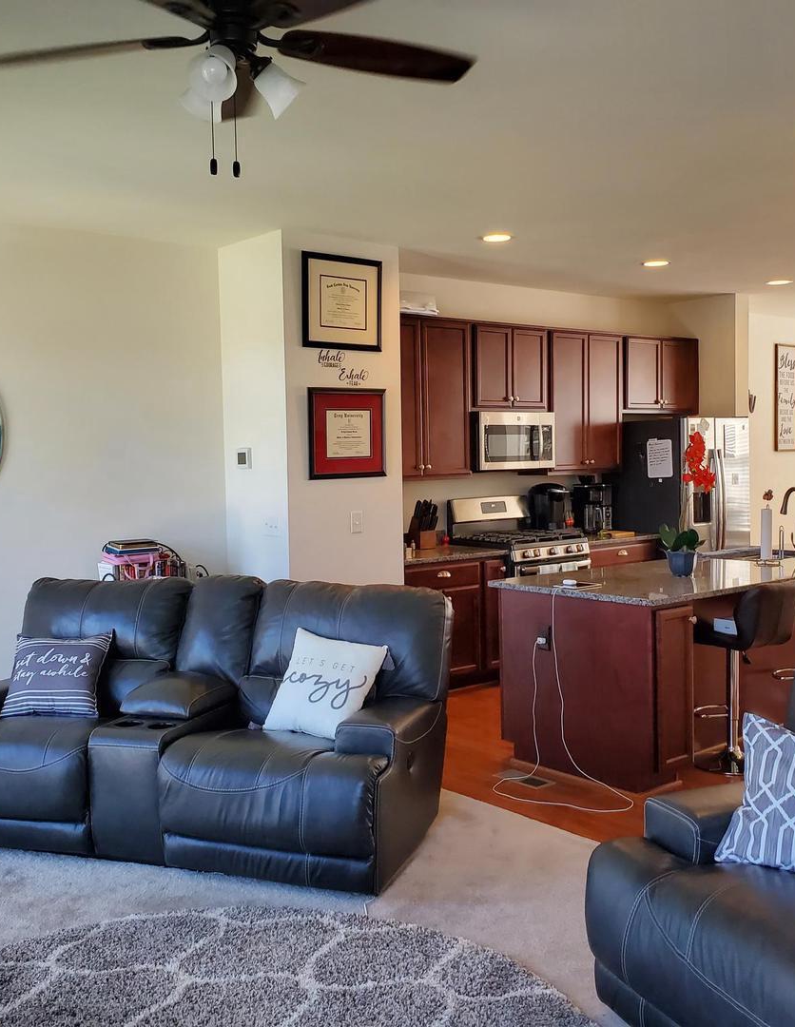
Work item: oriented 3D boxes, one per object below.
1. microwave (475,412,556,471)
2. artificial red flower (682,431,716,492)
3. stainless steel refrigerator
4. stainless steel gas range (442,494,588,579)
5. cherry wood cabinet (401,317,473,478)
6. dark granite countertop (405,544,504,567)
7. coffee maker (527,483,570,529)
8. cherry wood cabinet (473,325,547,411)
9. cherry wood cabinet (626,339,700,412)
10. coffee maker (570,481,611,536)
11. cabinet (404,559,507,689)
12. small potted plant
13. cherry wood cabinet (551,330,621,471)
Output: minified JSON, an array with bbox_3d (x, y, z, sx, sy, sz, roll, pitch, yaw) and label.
[{"bbox_3d":[0.725,-0.514,7.301,0.756,0.413,0.400,-4,5,-40],"label":"microwave"},{"bbox_3d":[1.482,-0.259,5.080,0.165,0.300,0.150,0,4,16],"label":"artificial red flower"},{"bbox_3d":[2.299,0.116,8.323,0.850,1.768,0.820,-4,5,-40],"label":"stainless steel refrigerator"},{"bbox_3d":[0.854,0.502,7.230,0.760,1.195,0.720,-4,5,-40],"label":"stainless steel gas range"},{"bbox_3d":[0.069,-0.745,6.792,0.870,1.050,0.328,-4,5,-40],"label":"cherry wood cabinet"},{"bbox_3d":[0.150,0.267,6.737,0.970,0.036,0.648,-4,5,-40],"label":"dark granite countertop"},{"bbox_3d":[1.140,-0.013,7.709,0.250,0.370,0.320,-2,4,-15],"label":"coffee maker"},{"bbox_3d":[0.698,-1.021,7.308,0.770,0.590,0.328,-4,5,-40],"label":"cherry wood cabinet"},{"bbox_3d":[2.039,-1.113,8.452,1.020,0.608,0.330,-4,5,-40],"label":"cherry wood cabinet"},{"bbox_3d":[1.455,-0.025,7.815,0.230,0.370,0.240,-2,4,-15],"label":"coffee maker"},{"bbox_3d":[0.185,0.705,6.761,0.875,0.876,0.630,-4,5,-40],"label":"cabinet"},{"bbox_3d":[1.460,0.178,5.316,0.195,0.270,0.190,-4,5,-40],"label":"small potted plant"},{"bbox_3d":[1.318,-0.836,7.865,0.855,1.040,0.330,-4,5,-40],"label":"cherry wood cabinet"}]

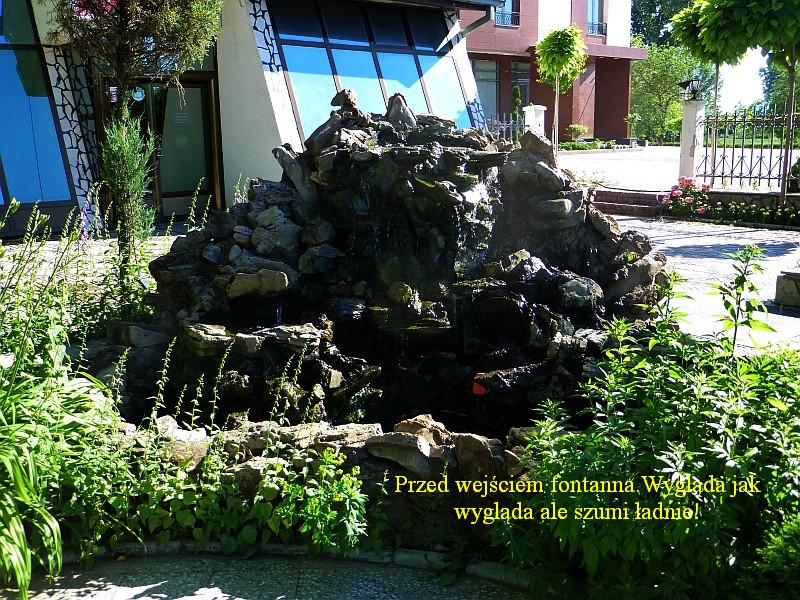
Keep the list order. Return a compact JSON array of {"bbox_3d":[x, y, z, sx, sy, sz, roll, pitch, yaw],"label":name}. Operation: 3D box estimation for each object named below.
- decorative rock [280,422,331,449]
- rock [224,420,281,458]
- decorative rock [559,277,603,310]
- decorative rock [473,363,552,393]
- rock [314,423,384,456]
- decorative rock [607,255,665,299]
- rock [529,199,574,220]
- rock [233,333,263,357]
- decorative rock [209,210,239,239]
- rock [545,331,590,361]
[{"bbox_3d":[-0.397,0.569,3.300,0.205,0.085,0.140,-1,12,0],"label":"decorative rock"},{"bbox_3d":[-0.642,0.607,3.420,0.241,0.125,0.190,-3,13,-11],"label":"rock"},{"bbox_3d":[1.045,-0.038,4.550,0.250,0.170,0.210,-1,12,0],"label":"decorative rock"},{"bbox_3d":[0.587,0.404,4.100,0.413,0.115,0.220,1,13,8],"label":"decorative rock"},{"bbox_3d":[-0.222,0.612,3.450,0.304,0.104,0.200,-1,13,-4],"label":"rock"},{"bbox_3d":[1.445,-0.137,4.800,0.363,0.249,0.280,3,13,17],"label":"decorative rock"},{"bbox_3d":[1.006,-0.605,5.250,0.288,0.134,0.220,1,12,11],"label":"rock"},{"bbox_3d":[-0.796,0.232,4.100,0.150,0.115,0.130,-1,12,0],"label":"rock"},{"bbox_3d":[-1.146,-0.490,5.100,0.193,0.169,0.170,-3,13,-12],"label":"decorative rock"},{"bbox_3d":[0.991,0.269,4.650,0.244,0.162,0.220,1,12,12],"label":"rock"}]

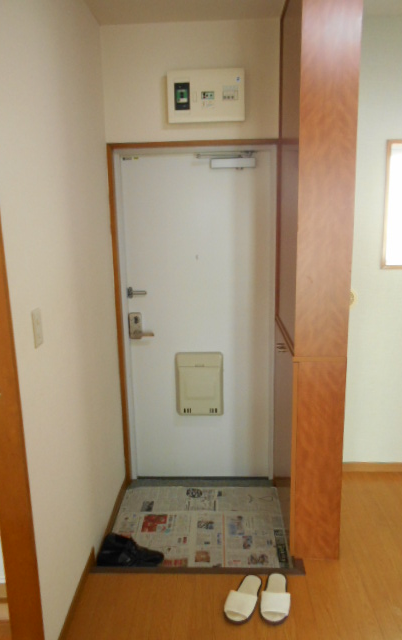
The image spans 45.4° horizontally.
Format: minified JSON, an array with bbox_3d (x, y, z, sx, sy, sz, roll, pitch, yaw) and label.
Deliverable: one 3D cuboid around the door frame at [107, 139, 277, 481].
[{"bbox_3d":[-0.023,0.015,2.750,0.901,1.956,0.110,-1,12,2],"label":"door frame"}]

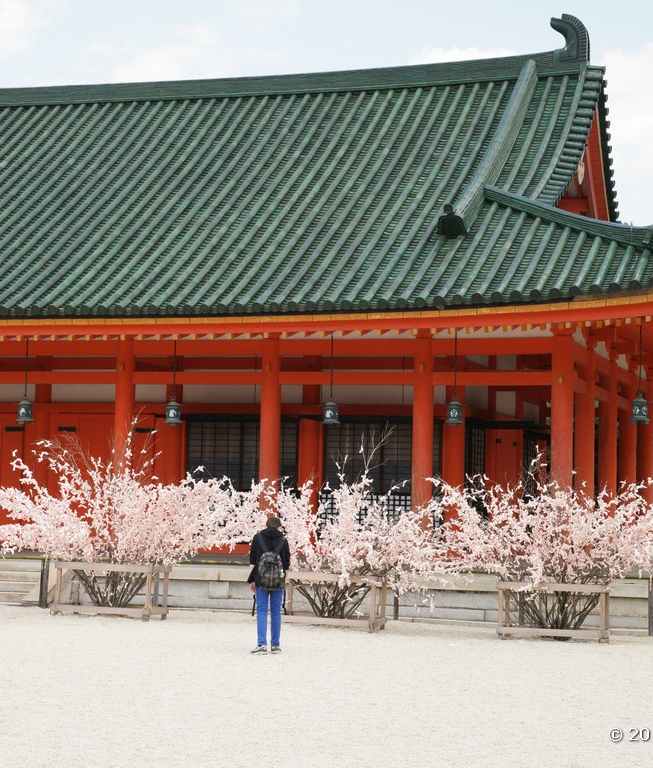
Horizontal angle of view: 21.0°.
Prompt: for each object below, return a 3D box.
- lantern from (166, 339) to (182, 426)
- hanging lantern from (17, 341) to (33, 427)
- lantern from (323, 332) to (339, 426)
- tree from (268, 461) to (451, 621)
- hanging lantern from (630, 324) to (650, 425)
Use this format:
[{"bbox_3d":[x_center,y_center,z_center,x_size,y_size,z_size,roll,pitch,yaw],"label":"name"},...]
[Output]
[{"bbox_3d":[-2.610,-0.027,30.245,0.300,1.483,0.300,1,-4,0],"label":"lantern"},{"bbox_3d":[-5.305,-0.037,31.127,0.300,1.508,0.300,0,-4,18],"label":"hanging lantern"},{"bbox_3d":[0.084,-0.068,29.367,0.300,1.557,0.300,1,-4,0],"label":"lantern"},{"bbox_3d":[0.418,2.289,25.338,2.600,2.330,2.400,1,-3,0],"label":"tree"},{"bbox_3d":[4.903,-0.149,27.553,0.310,1.560,0.310,0,-4,18],"label":"hanging lantern"}]

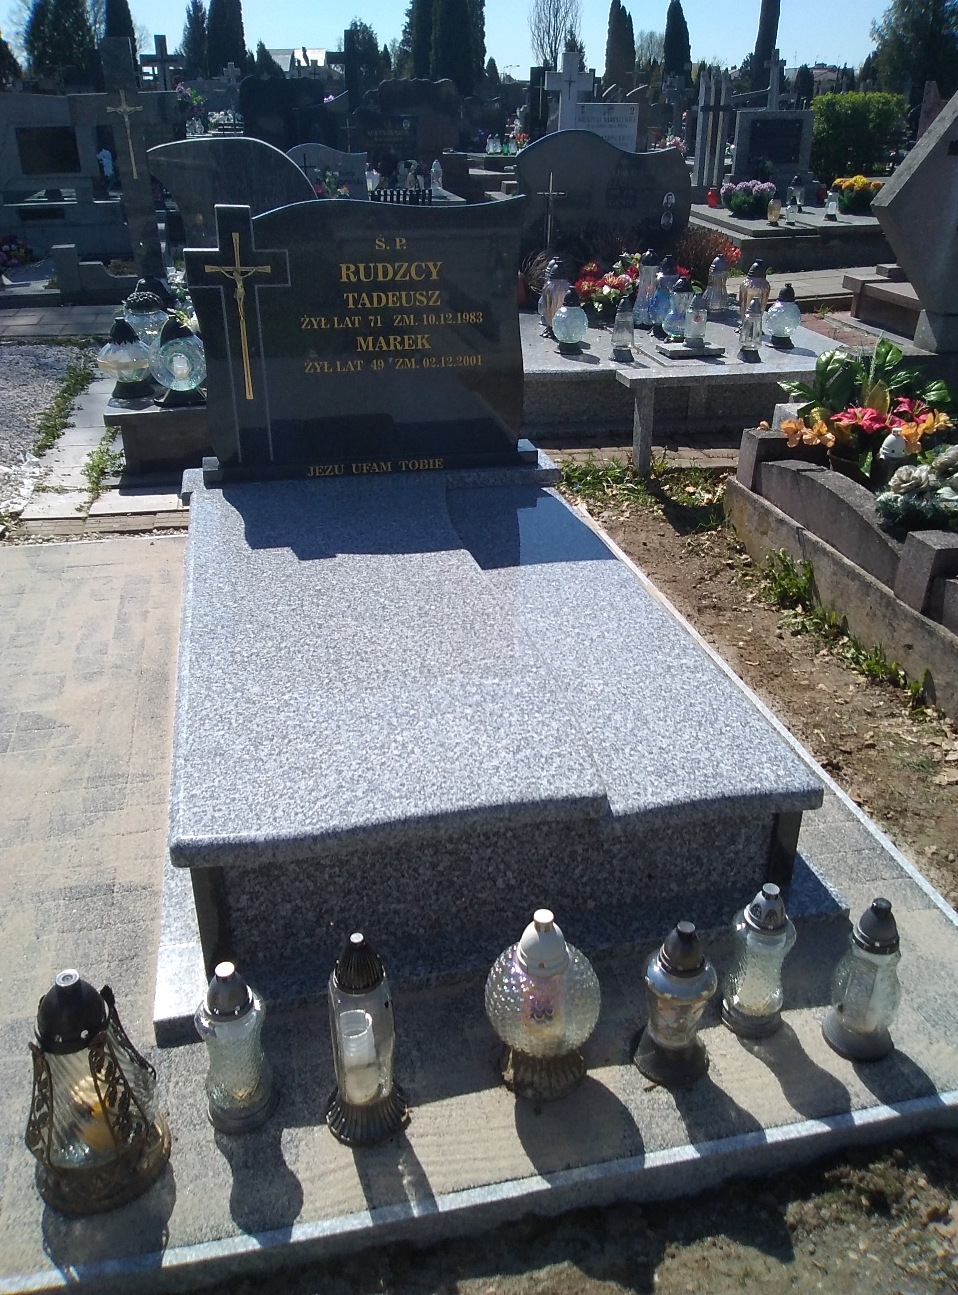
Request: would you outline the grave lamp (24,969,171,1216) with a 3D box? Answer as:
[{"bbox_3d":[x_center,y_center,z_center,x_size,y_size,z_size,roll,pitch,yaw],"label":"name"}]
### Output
[{"bbox_3d":[-0.569,0.611,1.512,0.210,0.352,0.205,-5,27,-11],"label":"grave lamp"}]

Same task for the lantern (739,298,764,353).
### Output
[{"bbox_3d":[1.262,-1.475,4.824,0.108,0.259,0.108,-6,28,-11],"label":"lantern"}]

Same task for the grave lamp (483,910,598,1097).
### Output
[{"bbox_3d":[0.105,0.551,1.671,0.180,0.322,0.180,0,26,0],"label":"grave lamp"}]

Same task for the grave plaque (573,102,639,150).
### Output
[{"bbox_3d":[1.415,-5.689,11.584,0.680,0.570,0.100,-4,28,-8],"label":"grave plaque"}]

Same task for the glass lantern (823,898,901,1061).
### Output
[{"bbox_3d":[0.679,0.562,1.806,0.122,0.298,0.122,-6,28,-11],"label":"glass lantern"}]

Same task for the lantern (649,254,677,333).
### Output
[{"bbox_3d":[0.938,-1.772,5.261,0.142,0.373,0.142,-6,28,-11],"label":"lantern"}]

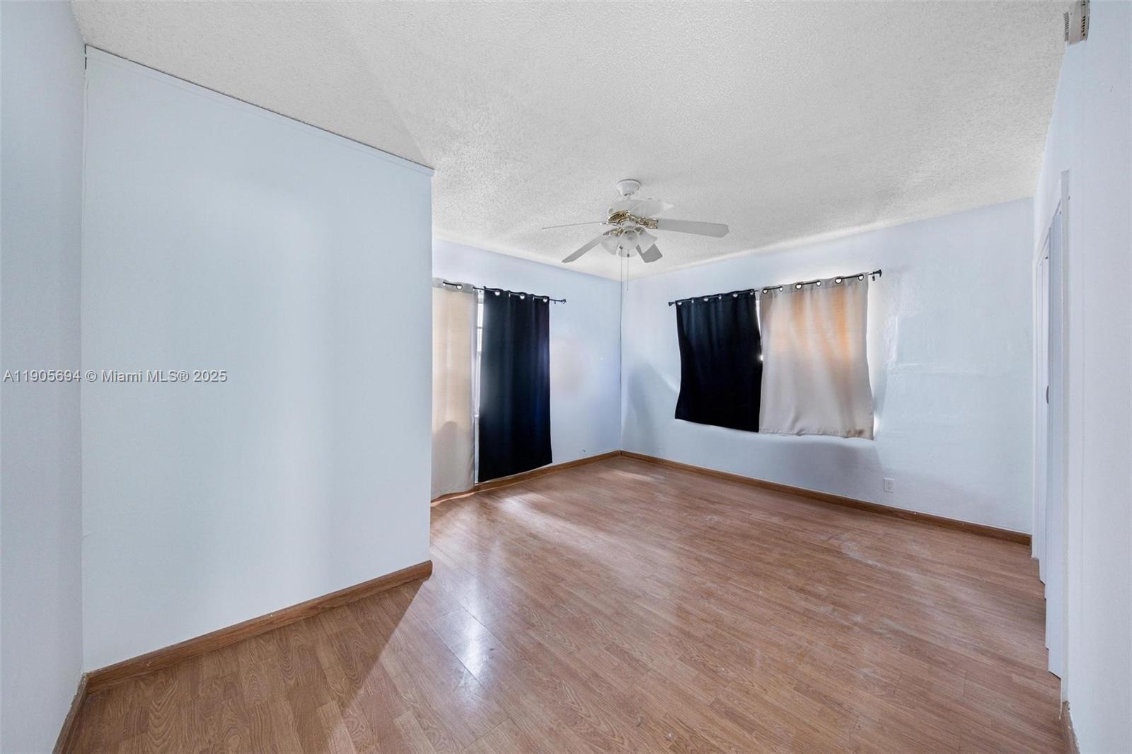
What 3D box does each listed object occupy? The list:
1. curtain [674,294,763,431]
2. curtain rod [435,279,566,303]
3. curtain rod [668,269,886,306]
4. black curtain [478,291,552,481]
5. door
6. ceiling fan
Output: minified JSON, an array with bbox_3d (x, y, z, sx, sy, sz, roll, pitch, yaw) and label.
[{"bbox_3d":[1.849,-0.197,4.674,0.090,1.630,1.080,-1,1,-43],"label":"curtain"},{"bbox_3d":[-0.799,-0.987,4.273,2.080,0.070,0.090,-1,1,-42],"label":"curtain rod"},{"bbox_3d":[2.176,-0.983,4.334,0.090,0.070,2.230,-1,1,-43],"label":"curtain rod"},{"bbox_3d":[-0.565,0.061,4.483,1.010,2.130,0.090,-1,1,-42],"label":"black curtain"},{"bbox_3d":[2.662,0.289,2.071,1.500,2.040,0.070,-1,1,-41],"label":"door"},{"bbox_3d":[0.453,-1.135,2.700,1.300,0.540,1.300,0,1,0],"label":"ceiling fan"}]

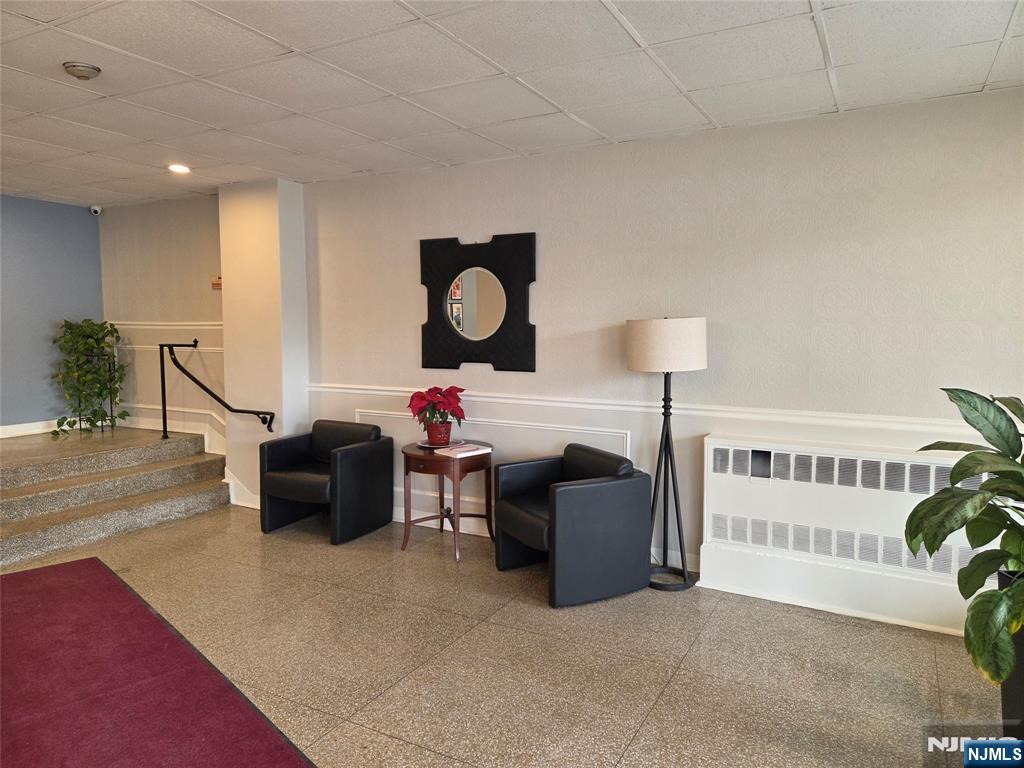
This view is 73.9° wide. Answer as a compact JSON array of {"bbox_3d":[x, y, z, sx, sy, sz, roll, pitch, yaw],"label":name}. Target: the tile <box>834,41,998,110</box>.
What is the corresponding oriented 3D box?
[{"bbox_3d":[1.759,-1.351,2.992,0.605,0.020,0.605,3,6,29],"label":"tile"}]

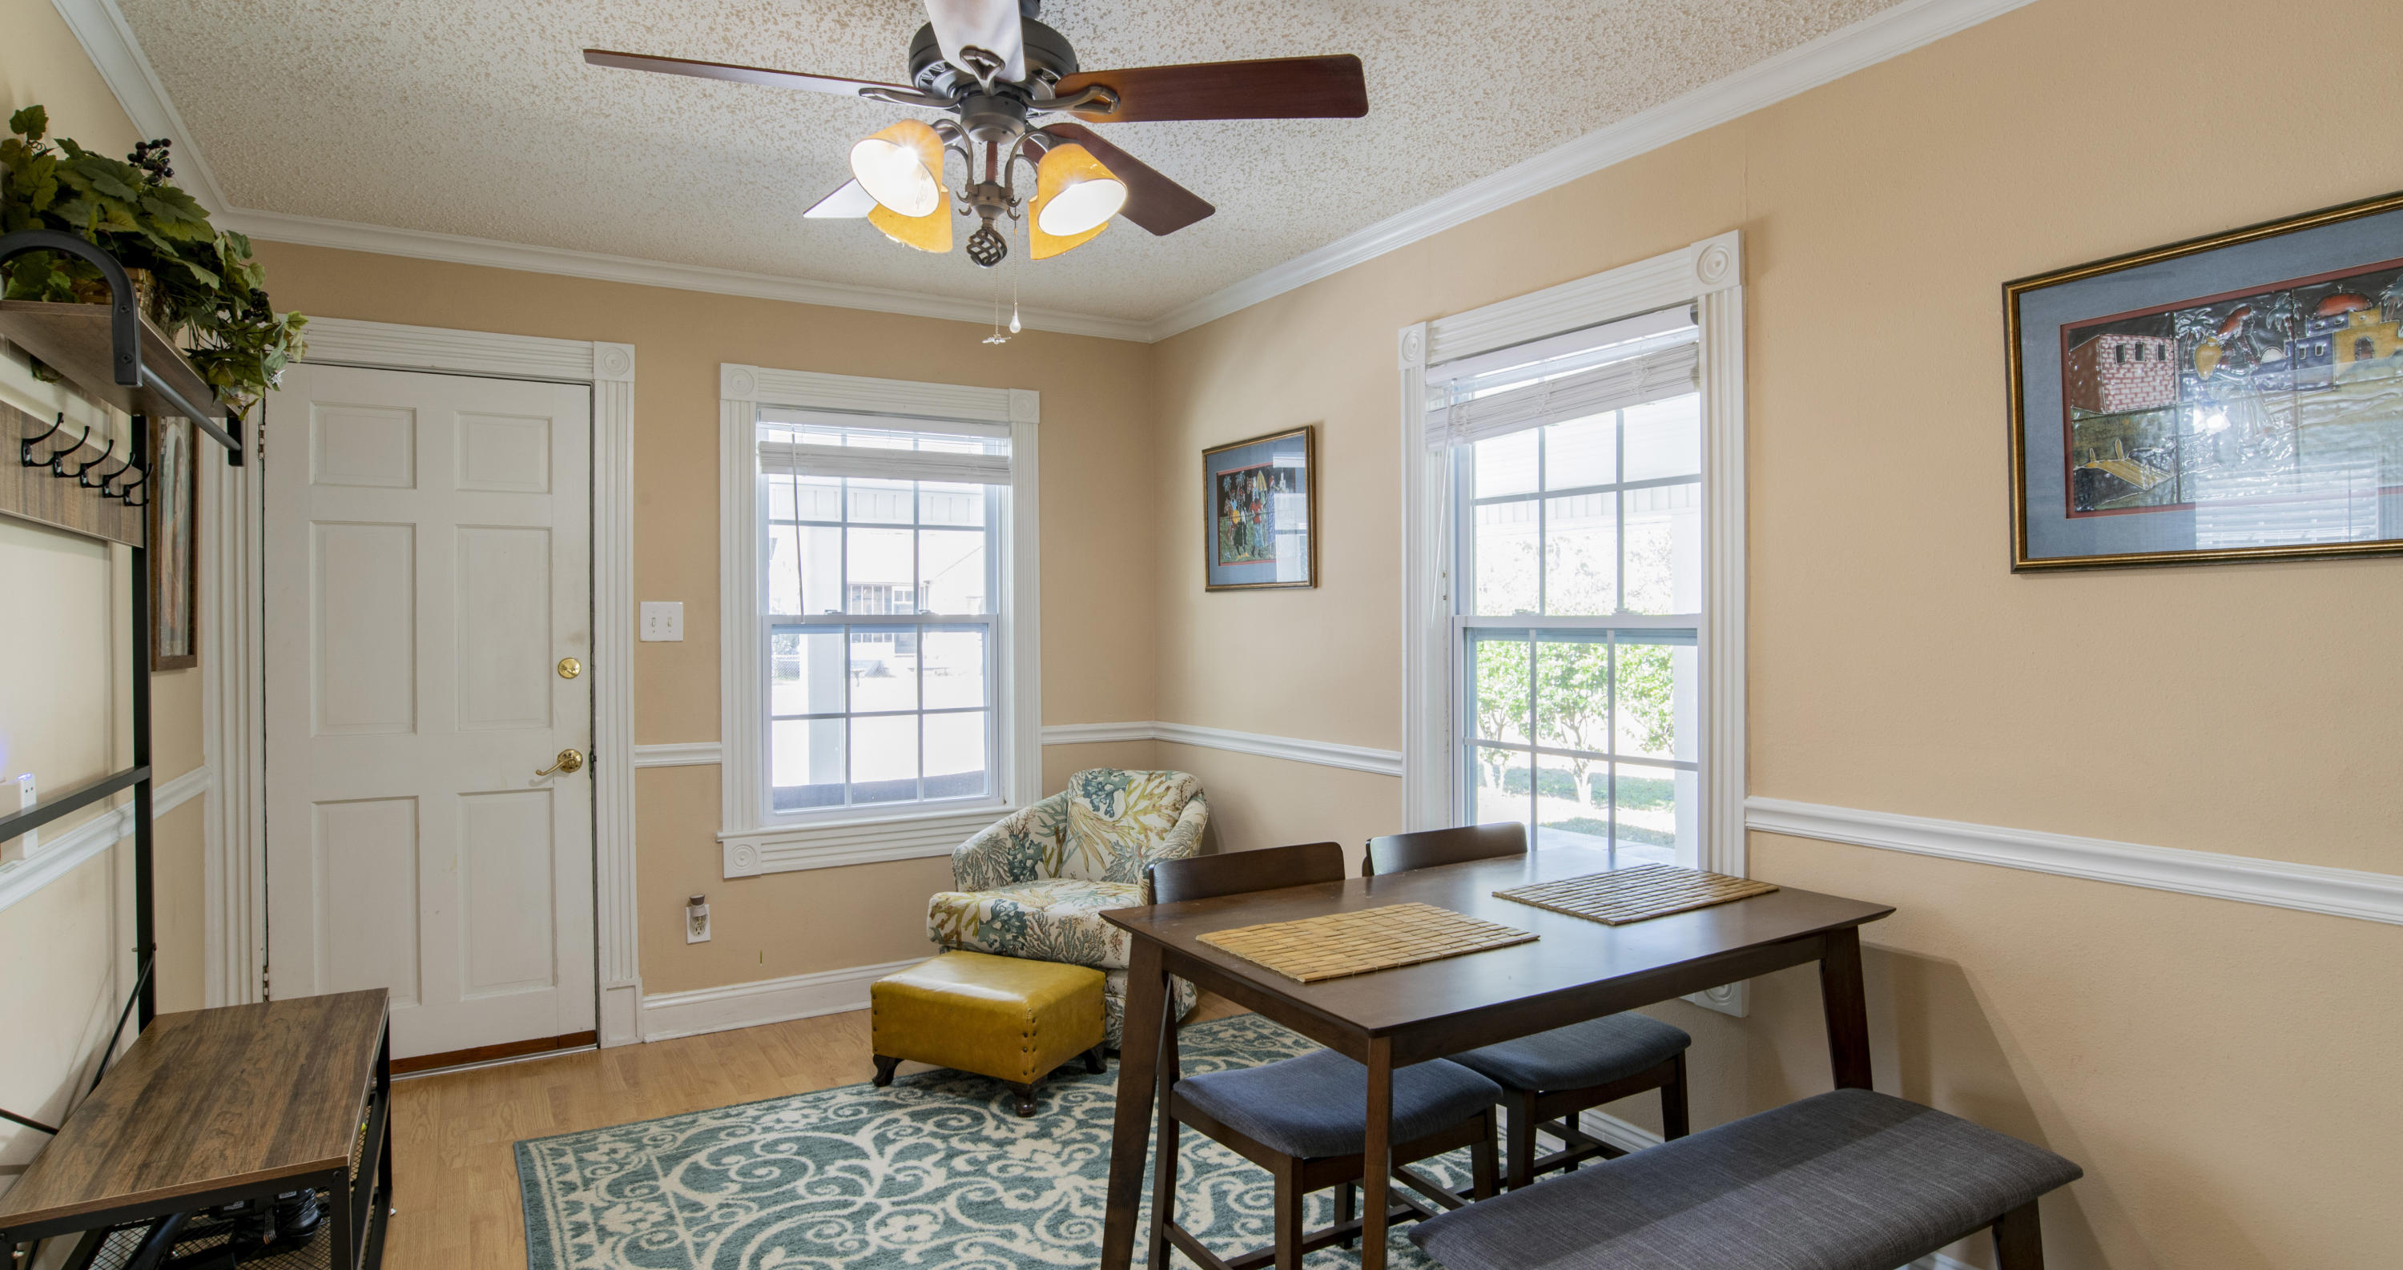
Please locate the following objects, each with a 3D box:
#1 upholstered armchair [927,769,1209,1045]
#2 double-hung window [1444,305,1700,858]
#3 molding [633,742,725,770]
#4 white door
[{"bbox_3d":[-0.346,0.863,3.947,0.770,0.780,0.750,0,0,30],"label":"upholstered armchair"},{"bbox_3d":[0.897,-0.055,2.960,0.120,1.310,0.854,0,0,-32],"label":"double-hung window"},{"bbox_3d":[-1.641,0.376,3.787,0.268,0.071,0.025,0,0,-29],"label":"molding"},{"bbox_3d":[-2.220,0.228,3.503,0.807,1.985,0.045,0,0,-29],"label":"white door"}]

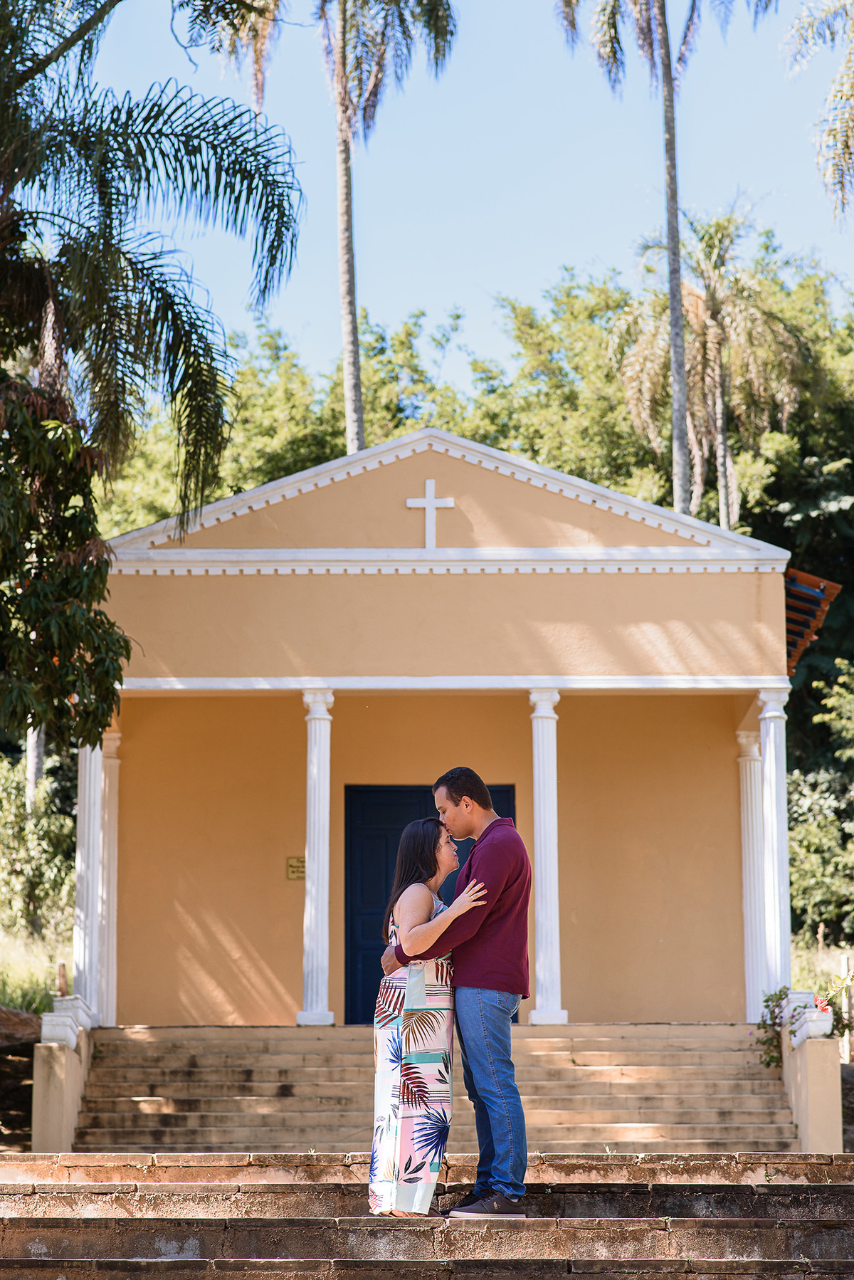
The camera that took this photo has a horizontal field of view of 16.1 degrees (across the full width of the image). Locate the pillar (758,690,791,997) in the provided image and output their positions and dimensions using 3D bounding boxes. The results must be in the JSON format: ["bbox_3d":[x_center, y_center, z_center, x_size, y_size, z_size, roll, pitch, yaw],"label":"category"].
[{"bbox_3d":[3.505,2.173,30.288,0.380,3.380,0.380,0,-13,0],"label":"pillar"}]

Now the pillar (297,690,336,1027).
[{"bbox_3d":[-1.099,2.184,30.285,0.380,3.380,0.380,0,-13,0],"label":"pillar"}]

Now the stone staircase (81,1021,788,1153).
[{"bbox_3d":[0.075,4.328,28.302,6.700,1.700,2.500,0,-13,0],"label":"stone staircase"}]

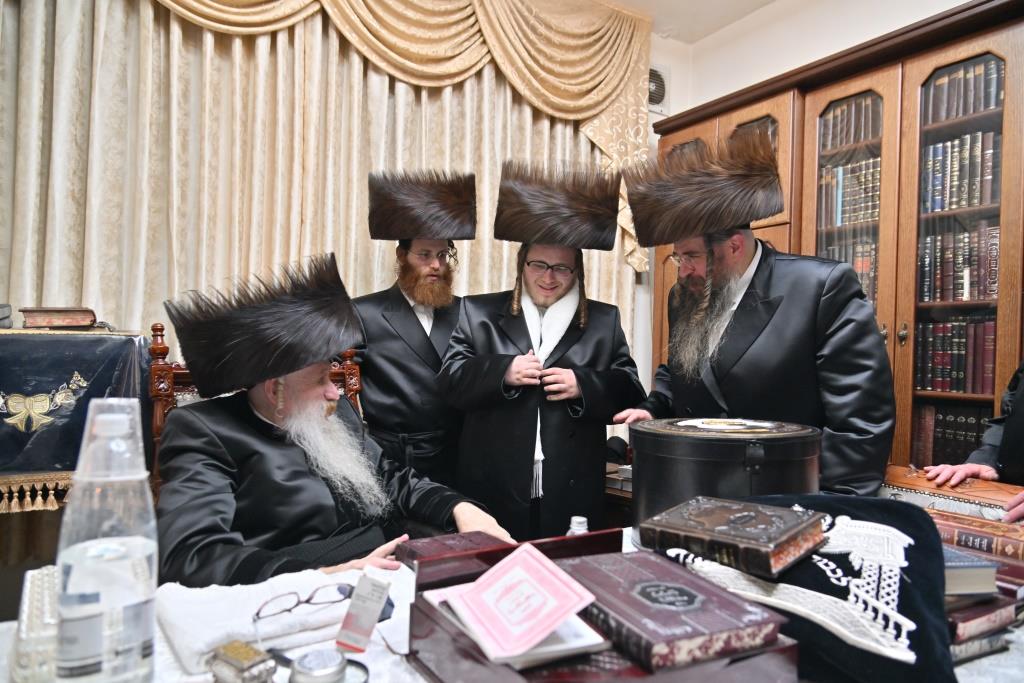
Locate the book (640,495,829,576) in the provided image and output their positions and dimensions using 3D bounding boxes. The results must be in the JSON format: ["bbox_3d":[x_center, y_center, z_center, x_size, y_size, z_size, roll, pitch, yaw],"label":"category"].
[{"bbox_3d":[0.365,0.316,1.131,0.175,0.045,0.240,-9,3,-40],"label":"book"}]

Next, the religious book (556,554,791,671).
[{"bbox_3d":[0.153,0.291,0.770,0.165,0.034,0.247,2,-1,-23],"label":"religious book"}]

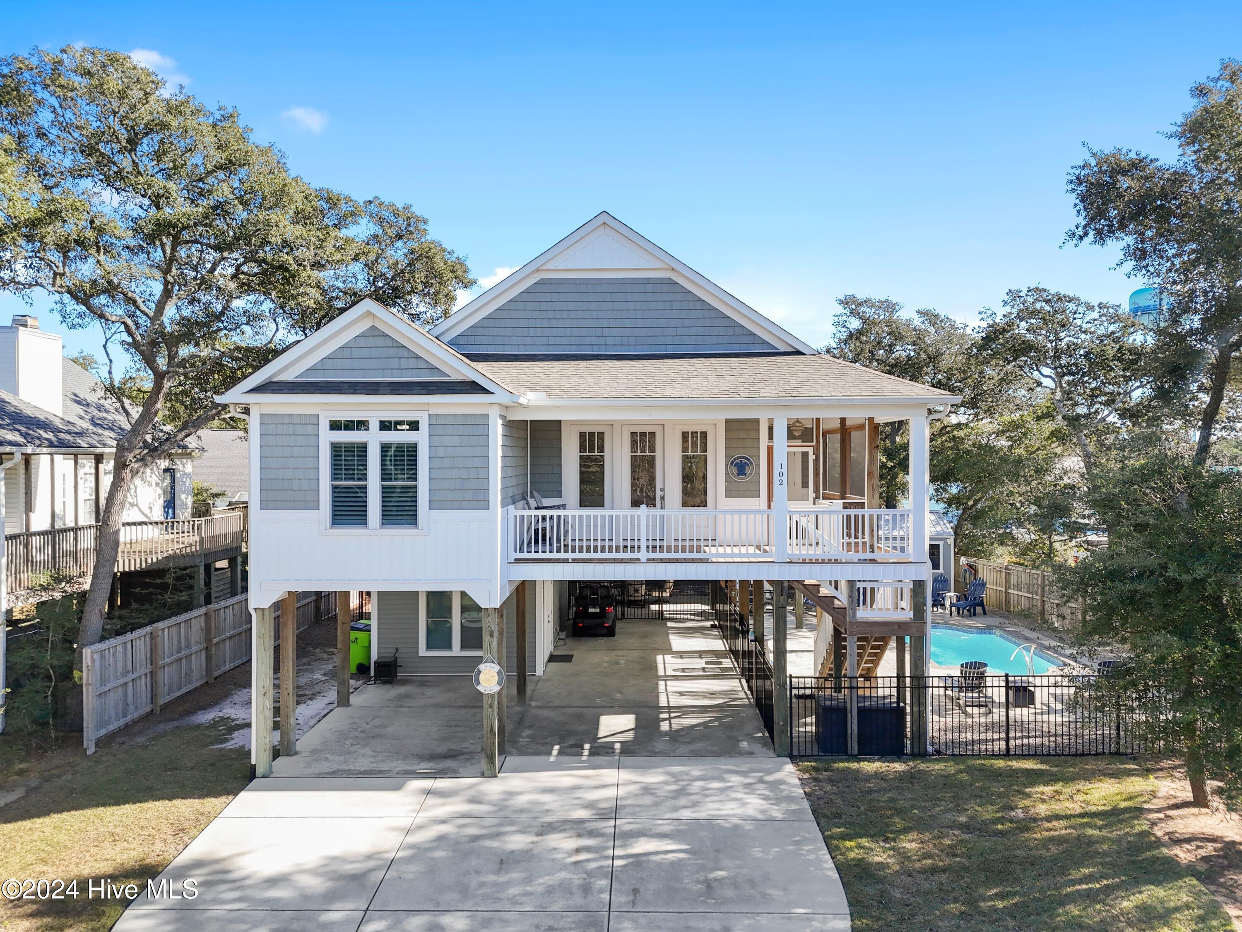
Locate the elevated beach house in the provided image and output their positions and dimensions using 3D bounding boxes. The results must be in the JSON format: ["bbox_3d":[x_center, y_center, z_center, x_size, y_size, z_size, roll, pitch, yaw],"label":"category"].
[{"bbox_3d":[-0.243,-0.164,20.352,11.713,9.805,14.098,0,2,1],"label":"elevated beach house"}]

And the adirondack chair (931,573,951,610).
[{"bbox_3d":[9.816,4.028,27.083,0.750,1.050,1.050,2,2,44],"label":"adirondack chair"}]

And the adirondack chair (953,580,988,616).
[{"bbox_3d":[10.664,4.048,26.341,1.050,1.050,0.750,-1,2,-41],"label":"adirondack chair"}]

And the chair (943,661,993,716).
[{"bbox_3d":[6.850,4.328,17.092,0.730,1.000,0.900,-1,2,-23],"label":"chair"}]

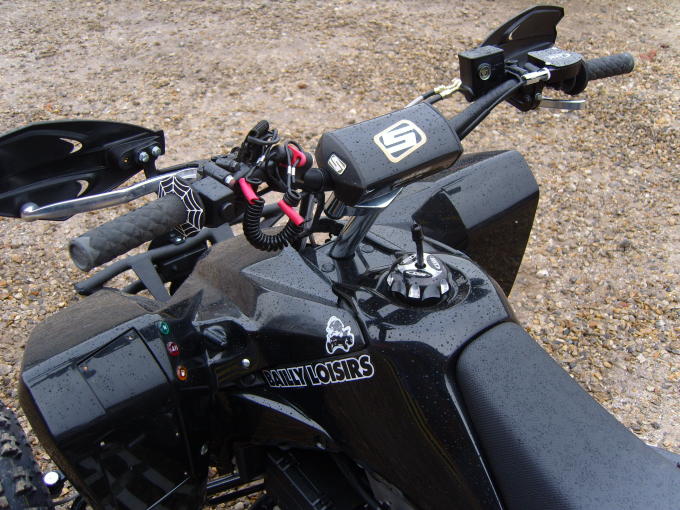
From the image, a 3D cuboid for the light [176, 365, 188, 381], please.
[{"bbox_3d":[-0.195,0.144,0.841,0.008,0.015,0.015,-24,25,28],"label":"light"}]

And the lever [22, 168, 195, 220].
[{"bbox_3d":[-0.214,-0.062,0.650,0.163,0.020,0.032,-14,38,-18],"label":"lever"}]

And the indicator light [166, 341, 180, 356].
[{"bbox_3d":[-0.207,0.116,0.848,0.008,0.015,0.015,-24,25,28],"label":"indicator light"}]

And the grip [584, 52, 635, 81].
[{"bbox_3d":[0.374,-0.261,0.963,0.108,0.032,0.032,-17,38,-26],"label":"grip"}]

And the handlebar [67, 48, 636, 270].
[{"bbox_3d":[0.075,-0.126,0.839,0.835,0.155,0.145,-24,43,-32],"label":"handlebar"}]

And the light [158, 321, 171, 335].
[{"bbox_3d":[-0.219,0.091,0.854,0.008,0.015,0.015,-24,25,28],"label":"light"}]

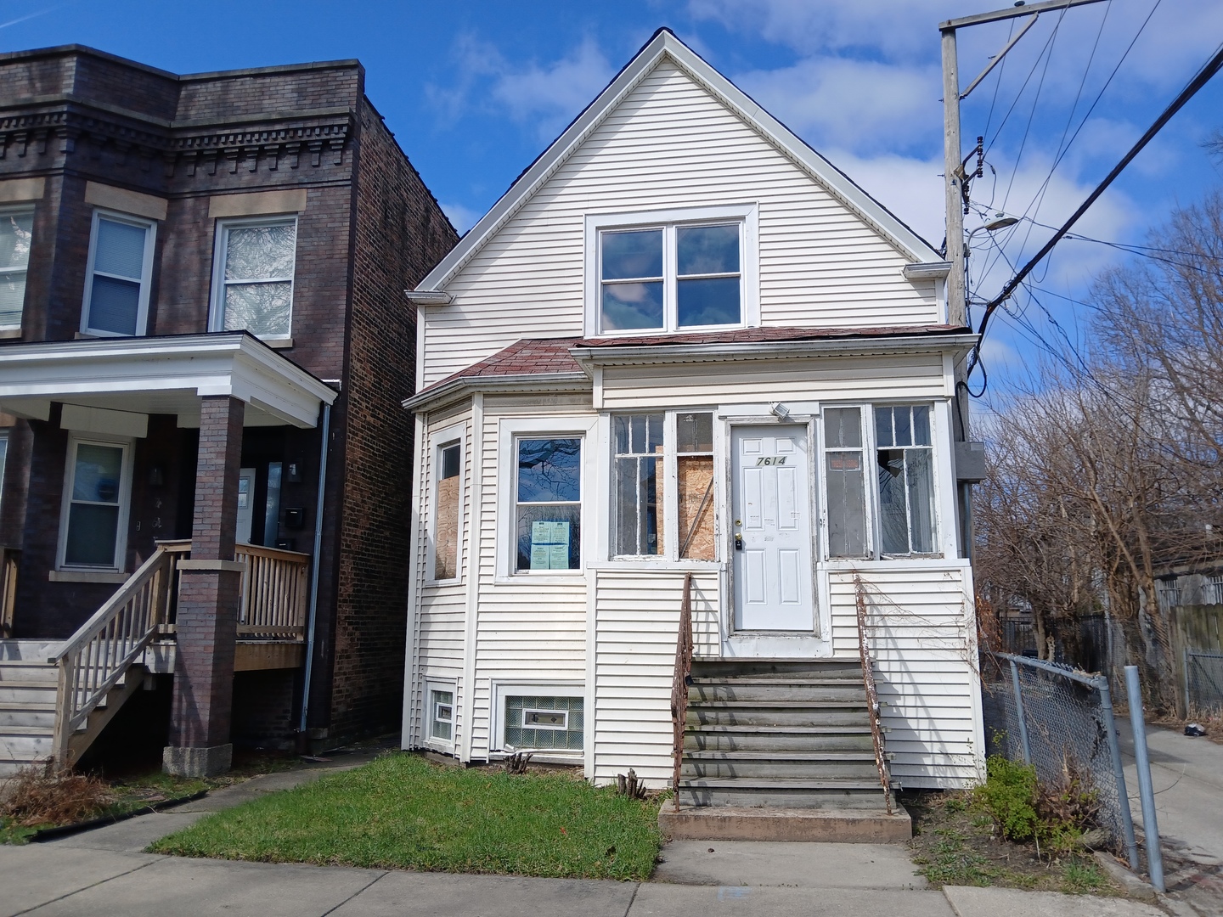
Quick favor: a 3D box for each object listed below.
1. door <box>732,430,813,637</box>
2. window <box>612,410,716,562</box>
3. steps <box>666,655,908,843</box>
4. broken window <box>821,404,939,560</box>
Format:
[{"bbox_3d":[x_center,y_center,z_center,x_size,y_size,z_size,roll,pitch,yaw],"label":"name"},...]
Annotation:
[{"bbox_3d":[1.560,0.653,8.938,0.745,2.000,0.070,-1,-11,8],"label":"door"},{"bbox_3d":[0.522,0.263,9.126,1.067,1.517,0.120,-1,-11,8],"label":"window"},{"bbox_3d":[1.389,2.341,7.682,1.813,1.271,1.733,-1,-11,8],"label":"steps"},{"bbox_3d":[2.593,0.215,8.822,1.075,1.503,0.120,-1,-11,8],"label":"broken window"}]

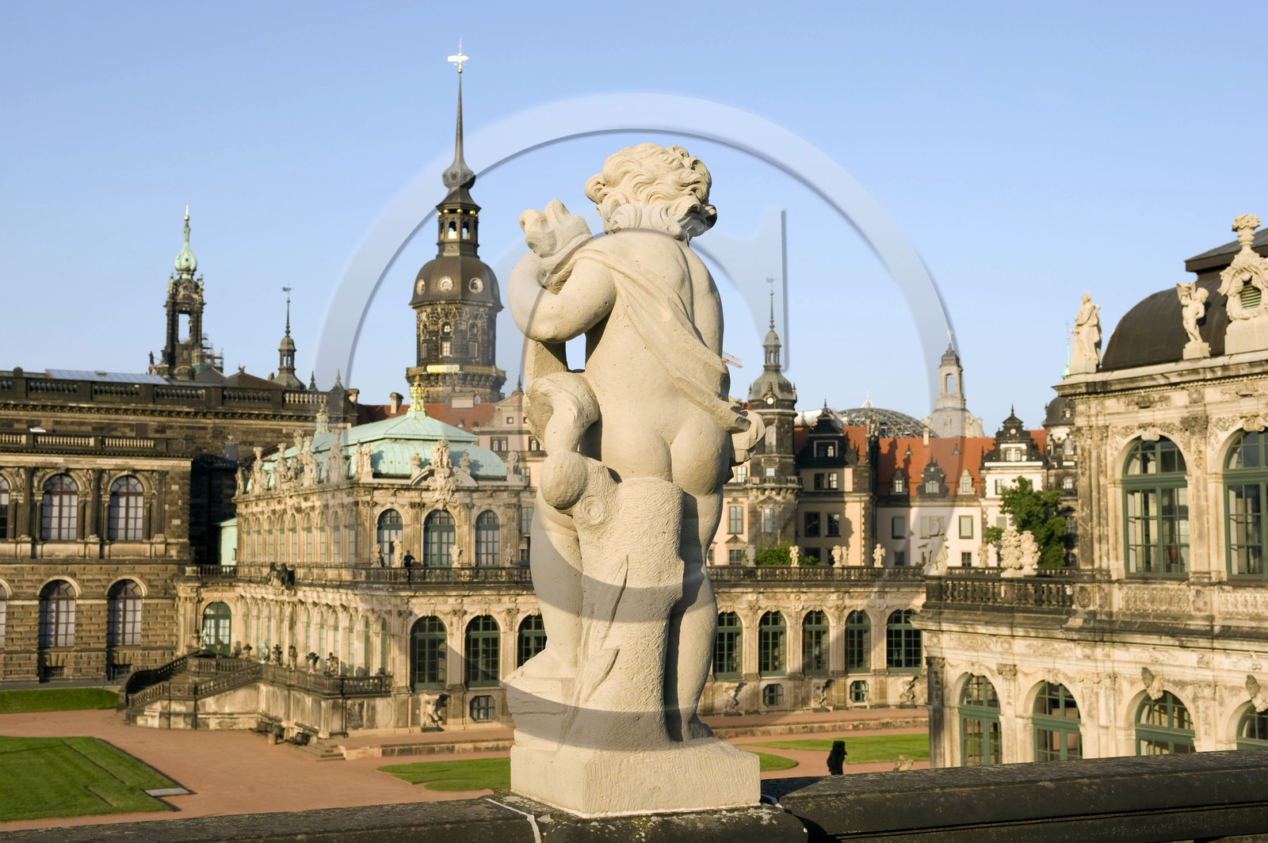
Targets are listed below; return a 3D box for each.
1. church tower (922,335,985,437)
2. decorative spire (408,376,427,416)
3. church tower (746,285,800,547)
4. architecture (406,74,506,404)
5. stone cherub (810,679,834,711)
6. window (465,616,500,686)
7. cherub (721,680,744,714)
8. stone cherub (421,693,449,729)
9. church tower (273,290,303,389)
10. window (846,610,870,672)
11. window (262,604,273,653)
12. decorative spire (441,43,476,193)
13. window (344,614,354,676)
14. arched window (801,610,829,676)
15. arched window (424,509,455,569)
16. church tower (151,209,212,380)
[{"bbox_3d":[113.480,-11.700,566.831,23.500,38.000,23.500,-1,-5,11],"label":"church tower"},{"bbox_3d":[-12.900,-1.540,94.470,1.000,2.250,1.000,3,-6,-28],"label":"decorative spire"},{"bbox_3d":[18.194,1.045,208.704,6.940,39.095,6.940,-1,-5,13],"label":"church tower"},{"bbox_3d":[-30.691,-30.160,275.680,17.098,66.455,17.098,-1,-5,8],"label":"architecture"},{"bbox_3d":[11.889,17.255,100.048,1.300,2.072,0.700,3,-6,-29],"label":"stone cherub"},{"bbox_3d":[-8.439,13.036,89.562,2.116,4.070,0.400,3,-6,-27],"label":"window"},{"bbox_3d":[6.027,16.928,96.746,1.300,2.124,0.700,3,-6,-29],"label":"cherub"},{"bbox_3d":[-11.025,15.957,87.144,1.300,2.021,0.700,3,-6,-29],"label":"stone cherub"},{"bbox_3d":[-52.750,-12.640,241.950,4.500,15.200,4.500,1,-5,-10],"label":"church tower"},{"bbox_3d":[14.419,14.064,101.315,2.116,4.070,0.400,3,-6,-27],"label":"window"},{"bbox_3d":[-24.760,14.180,107.180,0.300,3.800,1.900,3,-6,-28],"label":"window"},{"bbox_3d":[-30.534,-53.303,277.705,5.882,26.783,5.882,-1,-5,8],"label":"decorative spire"},{"bbox_3d":[-16.370,12.930,91.030,0.300,3.800,1.850,3,-6,-28],"label":"window"},{"bbox_3d":[11.468,14.075,100.658,2.119,4.232,0.420,3,-6,-29],"label":"arched window"},{"bbox_3d":[-11.100,6.950,90.740,1.900,3.600,0.350,3,-6,-28],"label":"arched window"},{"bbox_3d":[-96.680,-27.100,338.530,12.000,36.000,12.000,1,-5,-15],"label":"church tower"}]

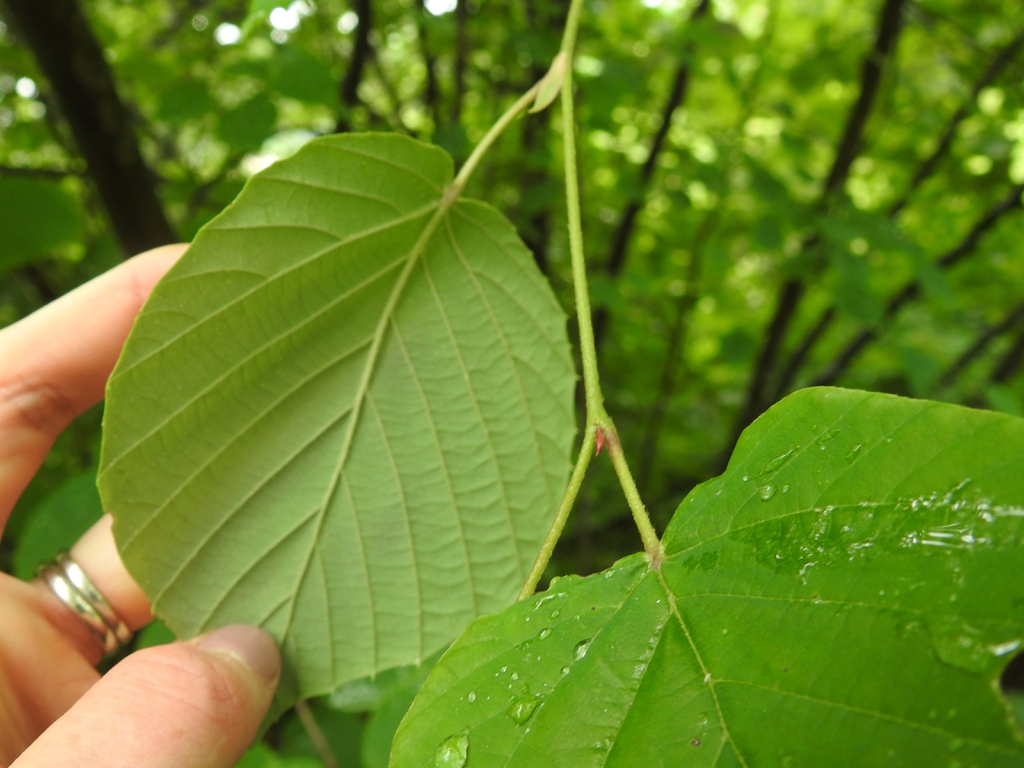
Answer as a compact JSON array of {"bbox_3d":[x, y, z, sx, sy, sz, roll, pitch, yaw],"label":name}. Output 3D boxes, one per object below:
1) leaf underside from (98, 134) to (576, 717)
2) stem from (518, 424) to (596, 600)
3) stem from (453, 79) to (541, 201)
[{"bbox_3d":[-0.028,0.008,0.175,0.076,0.102,0.018,18,-3,-3],"label":"leaf underside"},{"bbox_3d":[0.007,0.021,0.170,0.003,0.030,0.003,21,-10,5],"label":"stem"},{"bbox_3d":[-0.003,-0.041,0.174,0.004,0.024,0.003,38,2,-9],"label":"stem"}]

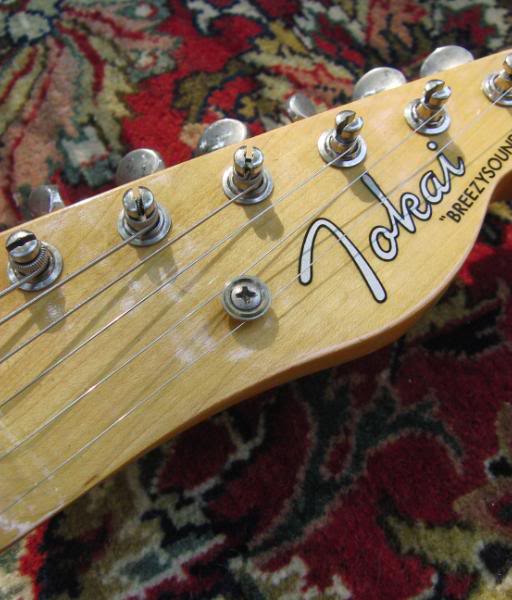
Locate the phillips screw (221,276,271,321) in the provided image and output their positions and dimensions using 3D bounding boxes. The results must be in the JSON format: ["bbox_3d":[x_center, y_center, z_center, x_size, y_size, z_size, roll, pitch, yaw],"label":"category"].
[{"bbox_3d":[-0.002,0.000,0.122,0.010,0.004,0.010,2,65,-3],"label":"phillips screw"}]

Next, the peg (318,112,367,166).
[{"bbox_3d":[0.020,-0.037,0.136,0.011,0.009,0.011,1,63,-3],"label":"peg"}]

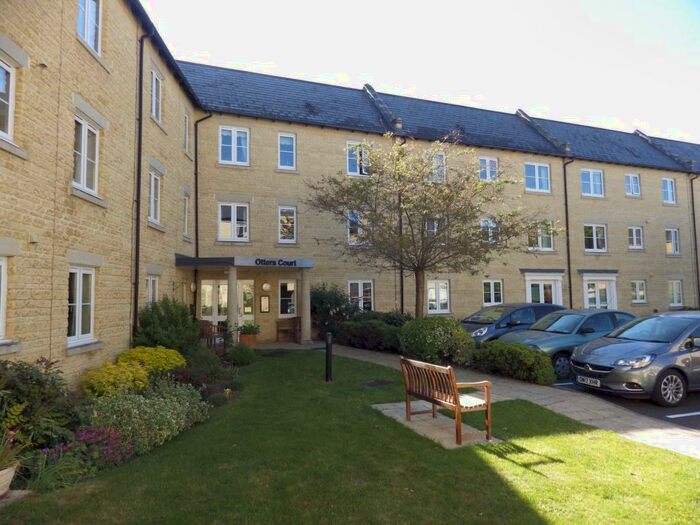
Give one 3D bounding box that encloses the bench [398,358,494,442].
[{"bbox_3d":[1.170,1.663,5.618,0.590,0.870,1.150,1,-4,-24],"label":"bench"}]

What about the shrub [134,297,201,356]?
[{"bbox_3d":[-4.396,1.642,10.741,1.450,1.600,1.350,0,-4,-4],"label":"shrub"}]

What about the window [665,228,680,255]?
[{"bbox_3d":[17.655,-1.101,24.357,1.060,1.330,0.120,1,-4,-21],"label":"window"}]

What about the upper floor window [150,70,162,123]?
[{"bbox_3d":[-5.340,-4.498,12.196,0.120,1.330,0.940,0,-4,-3],"label":"upper floor window"}]

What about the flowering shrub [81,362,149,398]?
[{"bbox_3d":[-4.127,2.040,8.127,0.900,0.640,1.150,0,-4,-3],"label":"flowering shrub"}]

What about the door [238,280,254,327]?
[{"bbox_3d":[-3.699,1.719,15.900,0.563,2.137,0.120,1,-4,-21],"label":"door"}]

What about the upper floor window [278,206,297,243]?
[{"bbox_3d":[-2.372,-1.407,16.918,0.680,1.370,0.120,1,-4,-21],"label":"upper floor window"}]

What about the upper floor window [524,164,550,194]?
[{"bbox_3d":[9.238,-4.176,21.930,1.600,1.450,0.120,1,-4,-21],"label":"upper floor window"}]

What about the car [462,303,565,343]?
[{"bbox_3d":[4.780,1.976,13.129,3.960,1.480,1.730,1,-4,-21],"label":"car"}]

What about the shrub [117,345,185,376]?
[{"bbox_3d":[-4.135,2.056,9.254,1.350,0.600,1.000,0,-4,-4],"label":"shrub"}]

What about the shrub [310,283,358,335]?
[{"bbox_3d":[-0.547,1.778,15.858,1.600,1.950,1.300,1,-4,-21],"label":"shrub"}]

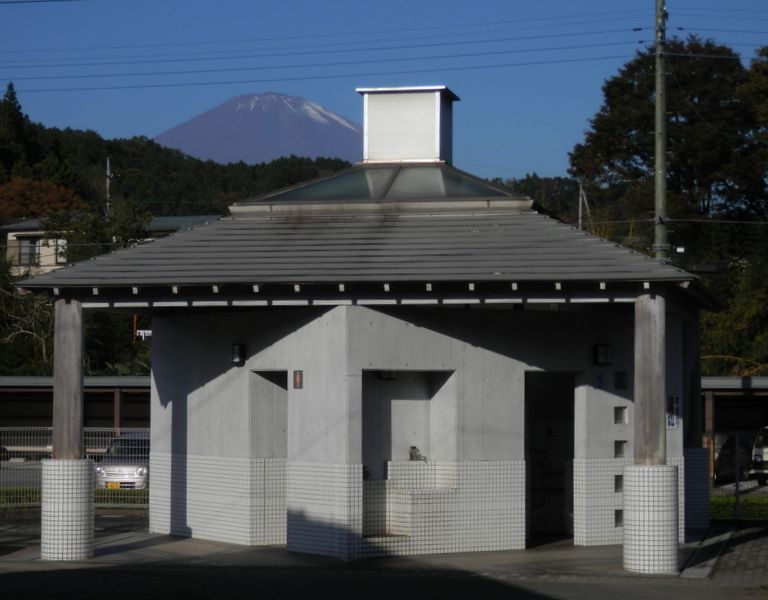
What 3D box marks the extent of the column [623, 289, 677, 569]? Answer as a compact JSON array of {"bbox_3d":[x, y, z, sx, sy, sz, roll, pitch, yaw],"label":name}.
[{"bbox_3d":[2.764,1.374,19.153,0.570,2.852,0.570,-1,-3,12],"label":"column"}]

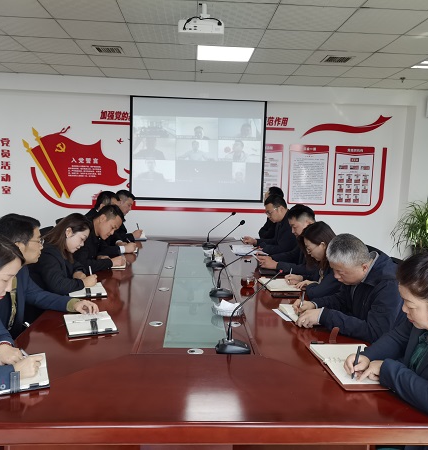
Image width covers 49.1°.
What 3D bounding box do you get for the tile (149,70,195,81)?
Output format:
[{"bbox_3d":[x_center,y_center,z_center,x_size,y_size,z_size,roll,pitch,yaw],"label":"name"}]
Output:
[{"bbox_3d":[-0.544,-1.959,6.107,0.600,0.015,0.600,2,6,-3],"label":"tile"}]

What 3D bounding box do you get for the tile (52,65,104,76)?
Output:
[{"bbox_3d":[-1.740,-1.981,6.010,0.600,0.020,0.600,2,6,-3],"label":"tile"}]

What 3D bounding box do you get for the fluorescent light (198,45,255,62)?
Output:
[{"bbox_3d":[0.110,-1.808,4.911,0.600,0.040,0.600,1,6,-3],"label":"fluorescent light"}]

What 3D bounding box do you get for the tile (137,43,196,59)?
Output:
[{"bbox_3d":[-0.483,-1.823,4.881,0.600,0.020,0.600,1,6,-3],"label":"tile"}]

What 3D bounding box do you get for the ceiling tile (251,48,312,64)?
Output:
[{"bbox_3d":[0.708,-1.788,4.943,0.600,0.020,0.600,1,6,-3],"label":"ceiling tile"}]

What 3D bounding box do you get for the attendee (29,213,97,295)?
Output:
[{"bbox_3d":[-0.955,0.519,2.880,0.540,1.168,0.480,1,6,-3],"label":"attendee"}]

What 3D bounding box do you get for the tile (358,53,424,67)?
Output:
[{"bbox_3d":[1.906,-1.758,5.005,0.600,0.020,0.600,1,6,-3],"label":"tile"}]

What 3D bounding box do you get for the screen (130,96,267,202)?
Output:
[{"bbox_3d":[-0.217,-1.043,6.589,1.887,1.430,0.040,1,6,-3],"label":"screen"}]

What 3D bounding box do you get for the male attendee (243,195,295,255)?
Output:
[{"bbox_3d":[0.600,0.379,4.152,0.700,1.280,0.520,1,6,-11],"label":"male attendee"}]

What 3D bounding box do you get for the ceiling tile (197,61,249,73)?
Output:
[{"bbox_3d":[0.086,-1.869,5.506,0.600,0.020,0.600,2,6,-3],"label":"ceiling tile"}]

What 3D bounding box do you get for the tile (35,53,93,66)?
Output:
[{"bbox_3d":[-1.715,-1.928,5.439,0.600,0.015,0.600,2,6,-3],"label":"tile"}]

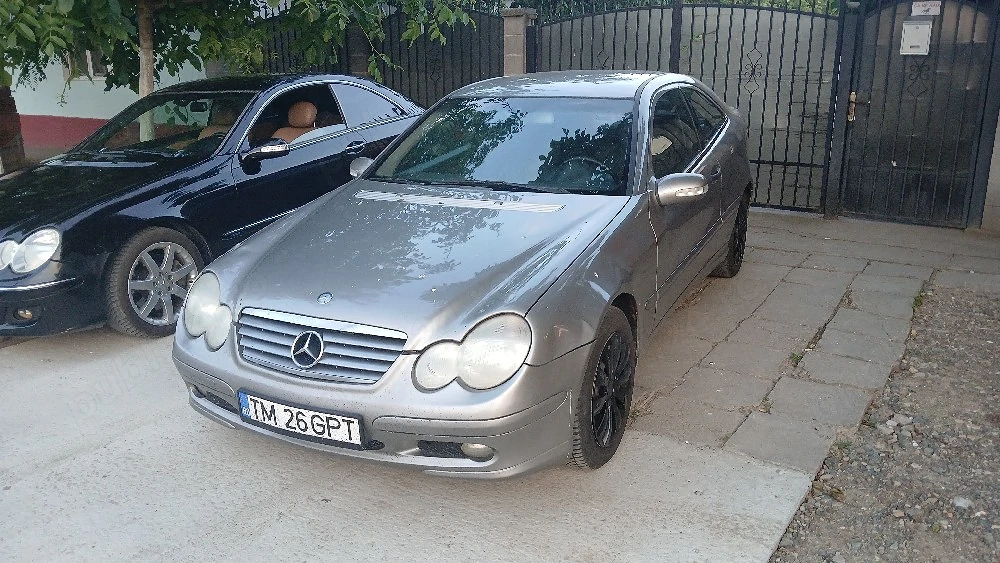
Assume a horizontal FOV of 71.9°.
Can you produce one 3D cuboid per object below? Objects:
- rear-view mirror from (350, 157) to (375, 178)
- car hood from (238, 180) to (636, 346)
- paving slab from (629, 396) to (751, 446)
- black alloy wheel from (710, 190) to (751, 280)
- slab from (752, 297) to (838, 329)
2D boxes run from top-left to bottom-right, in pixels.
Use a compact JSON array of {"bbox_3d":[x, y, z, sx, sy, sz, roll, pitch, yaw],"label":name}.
[{"bbox_3d":[-0.735,-0.602,3.874,0.235,0.150,0.155,7,19,26],"label":"rear-view mirror"},{"bbox_3d":[-0.368,-0.117,2.769,1.450,0.350,1.250,7,19,26],"label":"car hood"},{"bbox_3d":[0.822,0.640,3.021,0.400,0.050,0.400,10,21,34],"label":"paving slab"},{"bbox_3d":[1.662,-0.371,5.058,0.215,0.640,0.640,6,19,27],"label":"black alloy wheel"},{"bbox_3d":[1.847,0.209,4.312,0.410,0.050,0.400,10,21,34],"label":"slab"}]

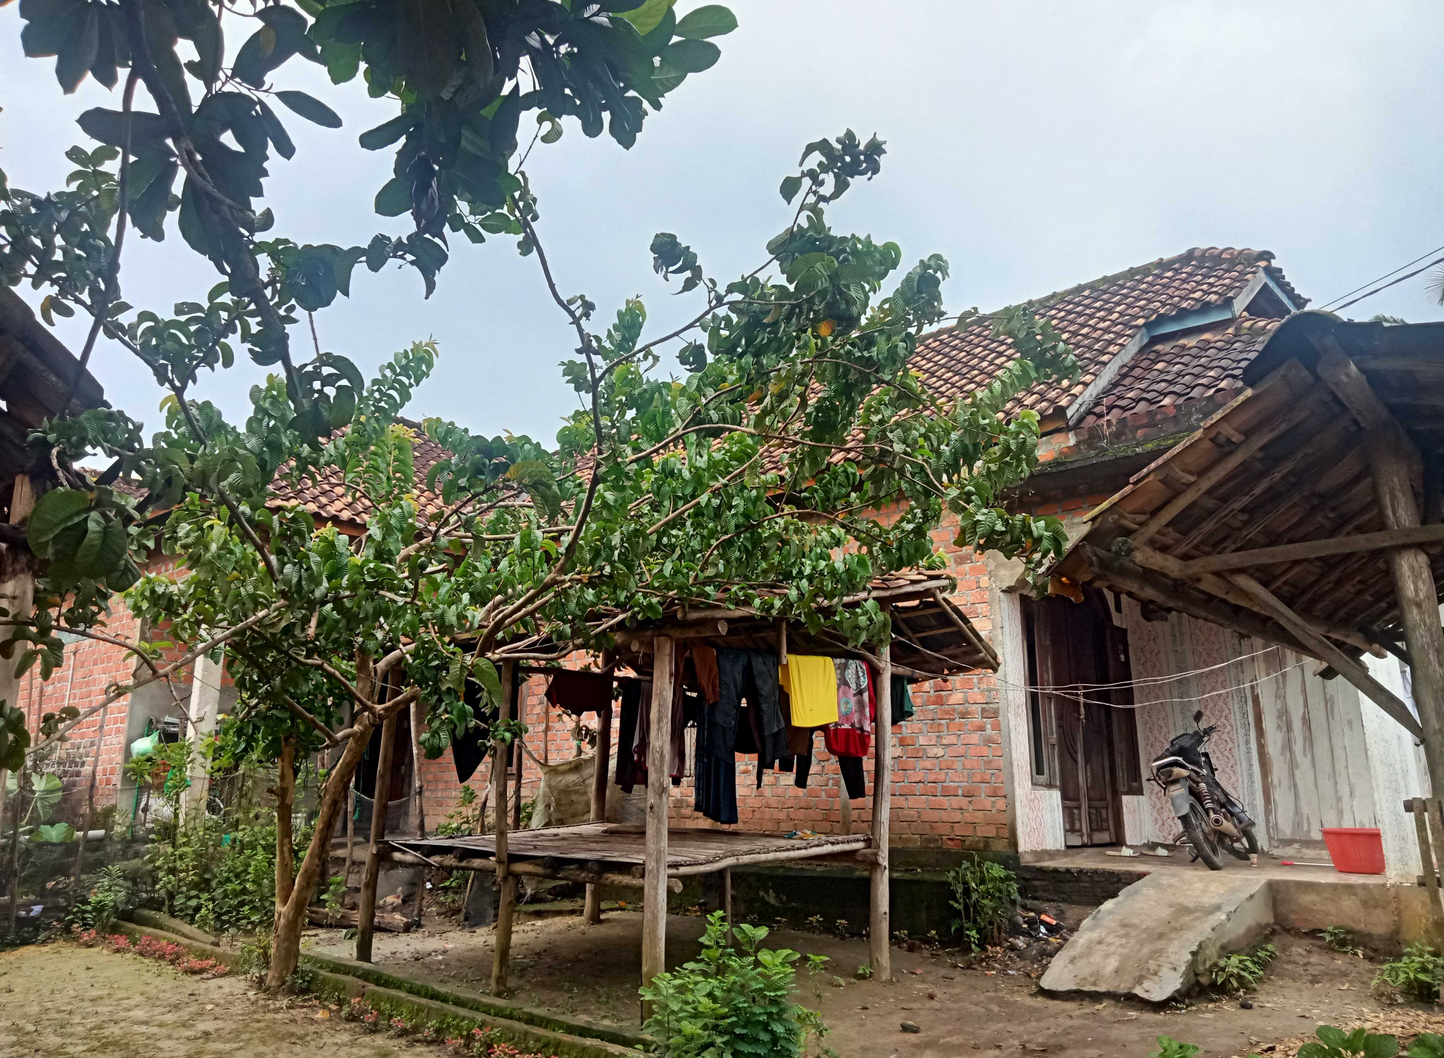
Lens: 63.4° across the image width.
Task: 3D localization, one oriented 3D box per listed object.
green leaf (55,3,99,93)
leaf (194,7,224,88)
[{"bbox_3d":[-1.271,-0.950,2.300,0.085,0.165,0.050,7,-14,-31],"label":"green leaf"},{"bbox_3d":[-0.988,-0.927,2.250,0.060,0.170,0.045,6,-14,-26],"label":"leaf"}]

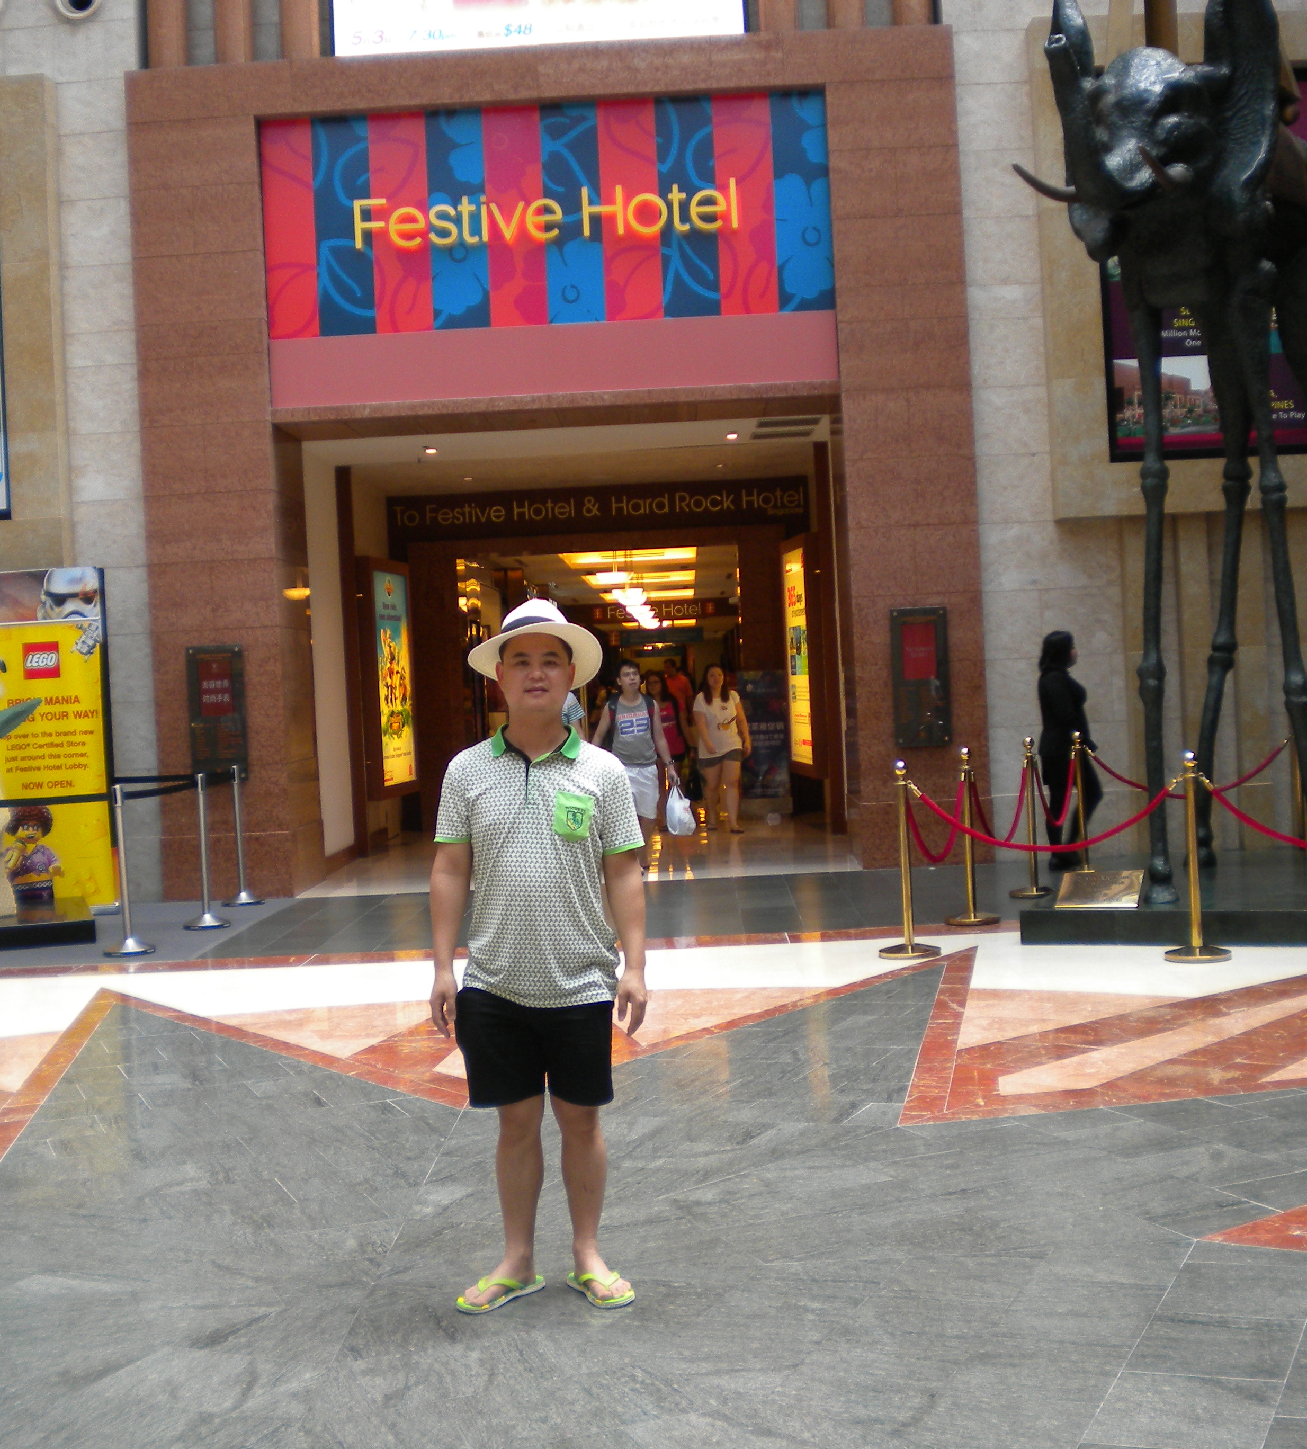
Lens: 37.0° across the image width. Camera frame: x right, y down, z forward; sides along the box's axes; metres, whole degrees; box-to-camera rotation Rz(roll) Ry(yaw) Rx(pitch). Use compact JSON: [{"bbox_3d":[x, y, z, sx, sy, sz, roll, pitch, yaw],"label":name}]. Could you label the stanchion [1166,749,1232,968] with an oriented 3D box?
[{"bbox_3d":[2.585,0.627,9.342,0.325,0.986,0.325,-3,1,2],"label":"stanchion"}]

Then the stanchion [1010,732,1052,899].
[{"bbox_3d":[2.389,0.585,12.403,0.310,1.005,0.310,-3,1,0],"label":"stanchion"}]

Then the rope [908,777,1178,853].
[{"bbox_3d":[1.914,0.457,9.629,1.299,0.354,0.050,-2,1,24],"label":"rope"}]

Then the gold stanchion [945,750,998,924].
[{"bbox_3d":[1.816,0.636,11.212,0.320,1.005,0.320,-3,1,0],"label":"gold stanchion"}]

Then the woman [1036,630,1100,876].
[{"bbox_3d":[2.979,0.179,13.971,0.440,1.692,0.460,-3,1,-6],"label":"woman"}]

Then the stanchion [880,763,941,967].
[{"bbox_3d":[1.305,0.689,10.105,0.325,1.005,0.325,-3,1,0],"label":"stanchion"}]

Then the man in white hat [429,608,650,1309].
[{"bbox_3d":[-0.282,0.548,4.772,0.530,1.706,0.360,-3,1,0],"label":"man in white hat"}]

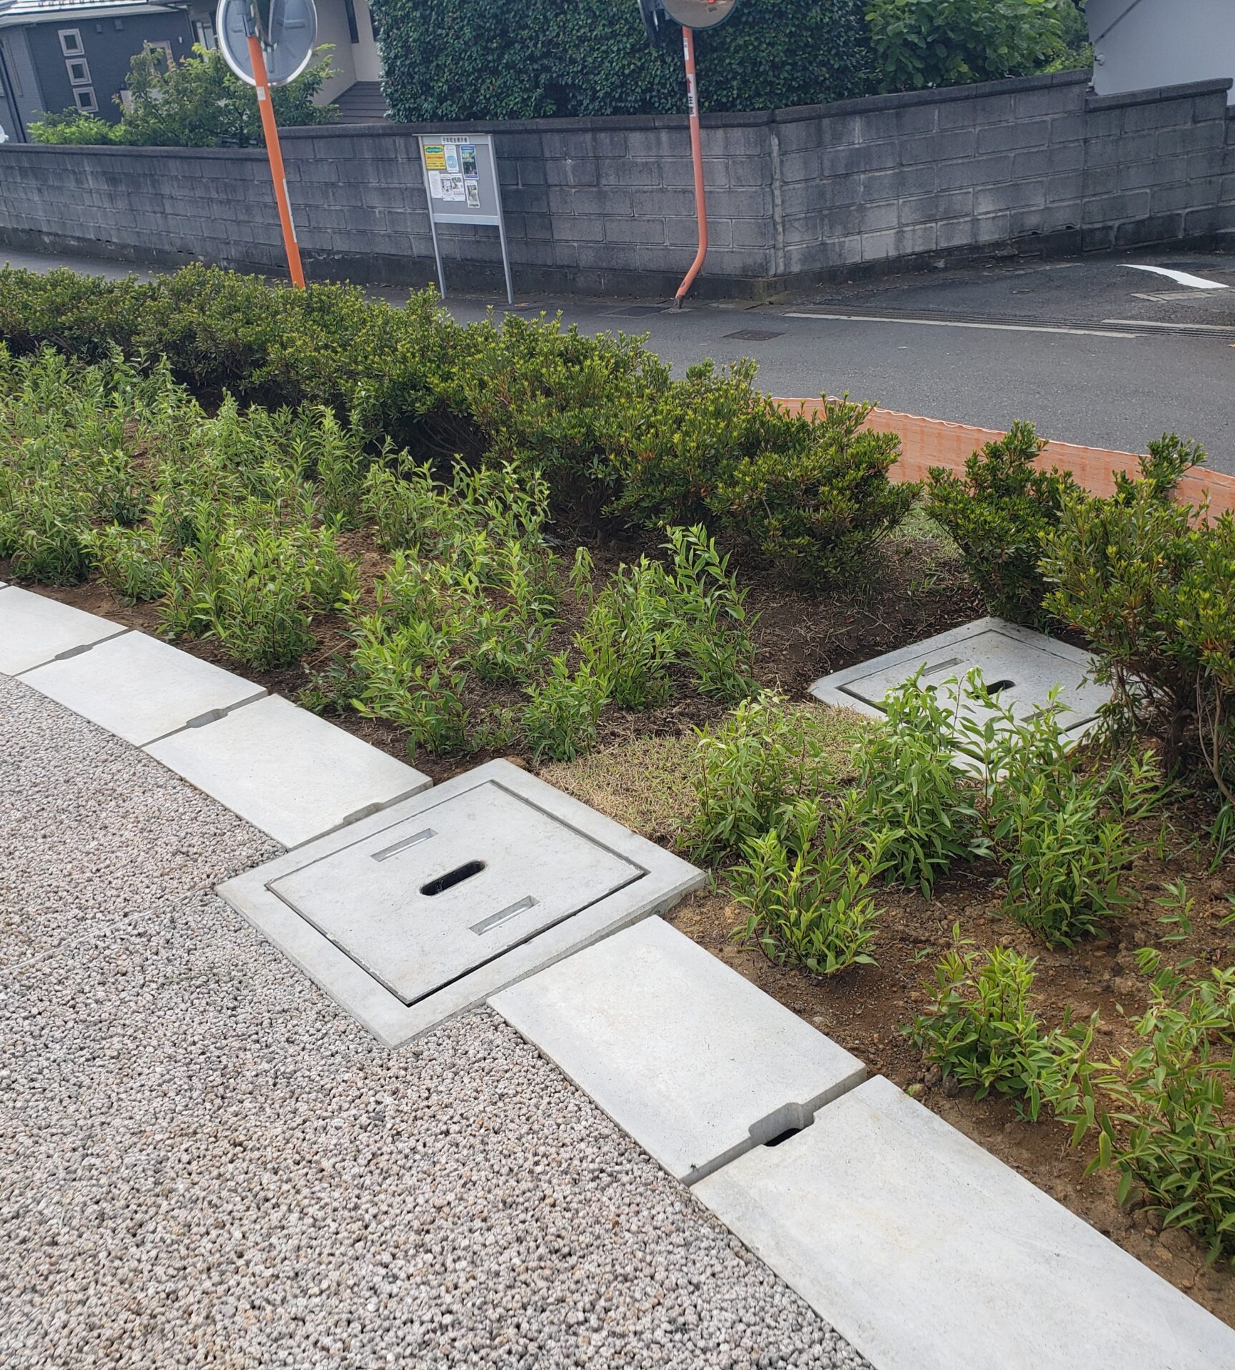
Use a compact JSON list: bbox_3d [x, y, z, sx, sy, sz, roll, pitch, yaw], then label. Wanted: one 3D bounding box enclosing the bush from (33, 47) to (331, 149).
[{"bbox_3d":[-6.629,-8.901,21.000,5.000,1.800,2.400,20,36,41],"label":"bush"}]

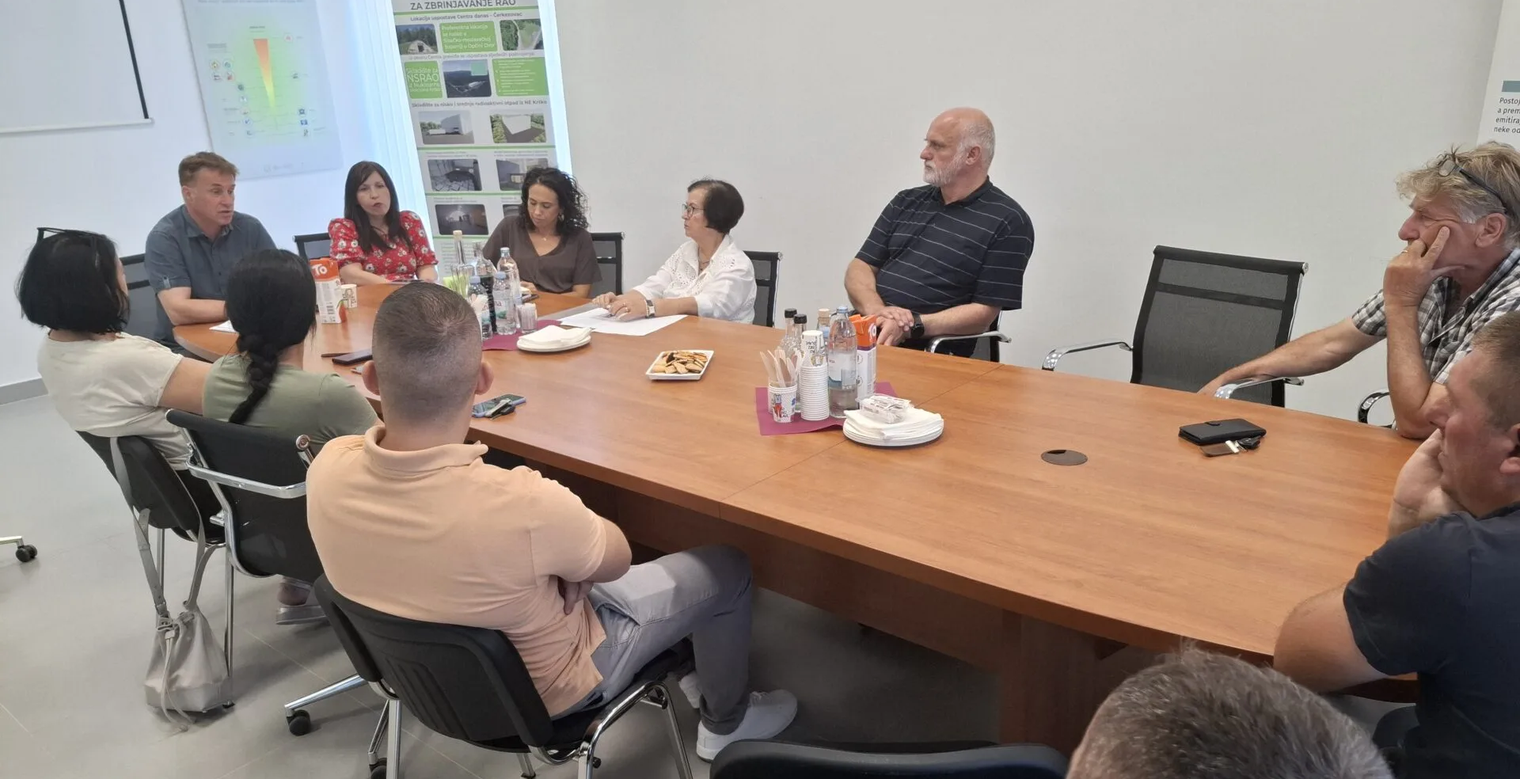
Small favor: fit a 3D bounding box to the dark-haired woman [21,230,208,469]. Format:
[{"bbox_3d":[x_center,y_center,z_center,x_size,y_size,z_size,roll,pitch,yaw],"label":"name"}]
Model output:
[{"bbox_3d":[-1.589,0.166,2.987,0.500,1.290,0.800,3,18,15],"label":"dark-haired woman"}]

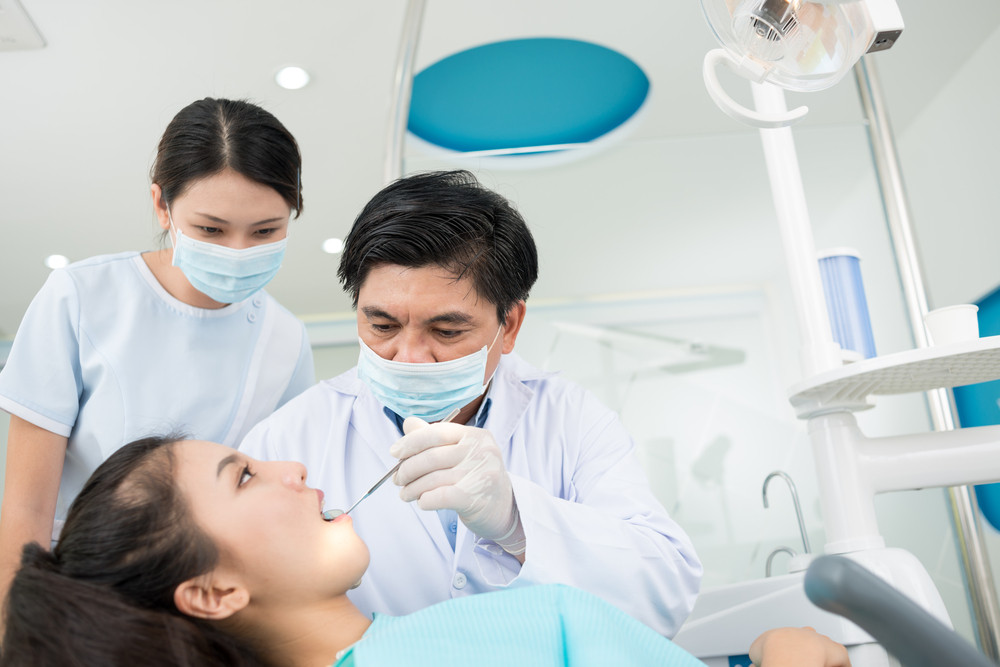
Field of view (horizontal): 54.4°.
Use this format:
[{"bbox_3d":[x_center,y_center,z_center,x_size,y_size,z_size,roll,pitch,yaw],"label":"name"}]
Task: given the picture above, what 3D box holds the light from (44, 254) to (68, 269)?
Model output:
[{"bbox_3d":[-1.538,-0.249,3.380,0.097,0.030,0.097,2,-32,1],"label":"light"}]

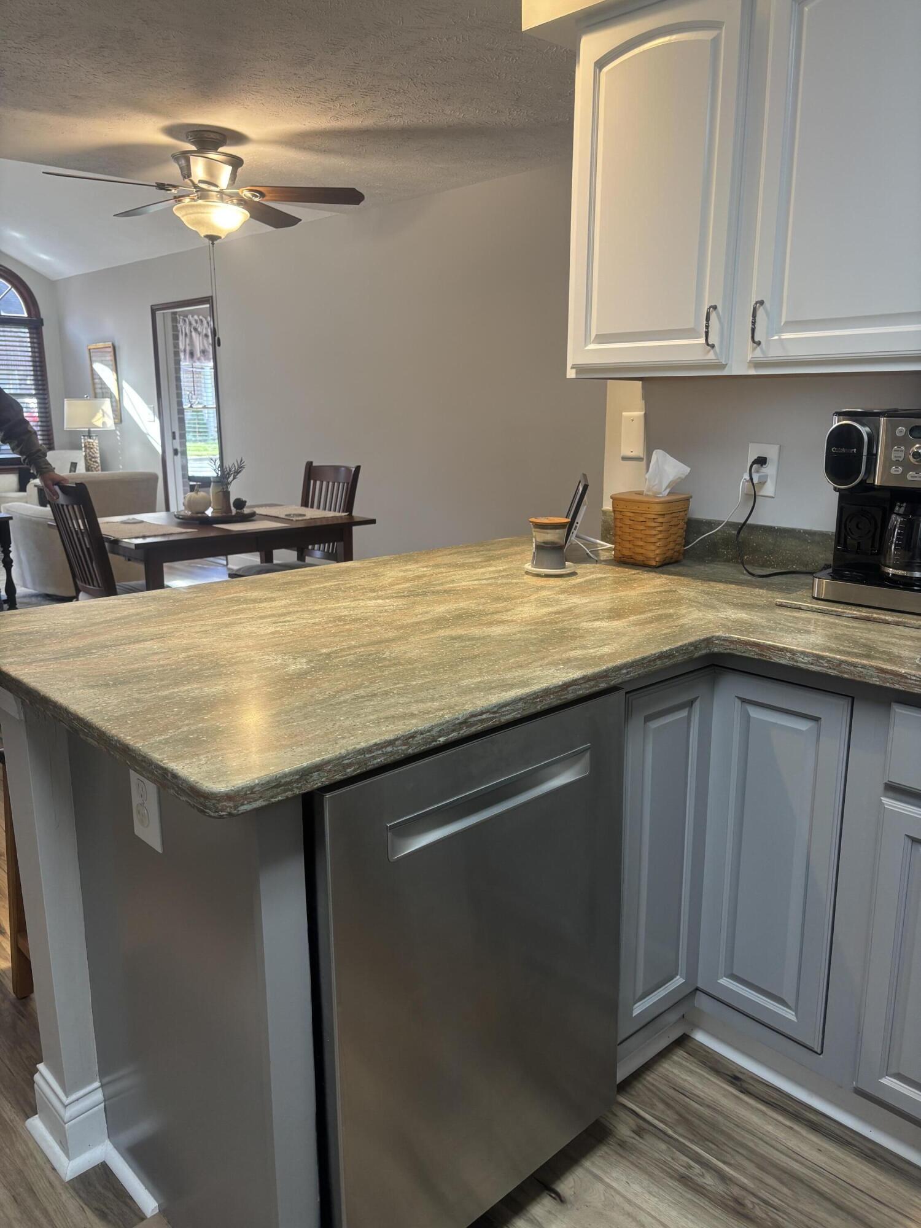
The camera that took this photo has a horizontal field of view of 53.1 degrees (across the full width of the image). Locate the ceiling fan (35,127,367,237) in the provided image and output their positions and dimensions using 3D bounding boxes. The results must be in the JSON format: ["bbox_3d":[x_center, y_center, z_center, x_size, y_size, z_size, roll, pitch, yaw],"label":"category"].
[{"bbox_3d":[-1.087,-1.839,3.992,1.310,0.430,1.270,4,14,18],"label":"ceiling fan"}]

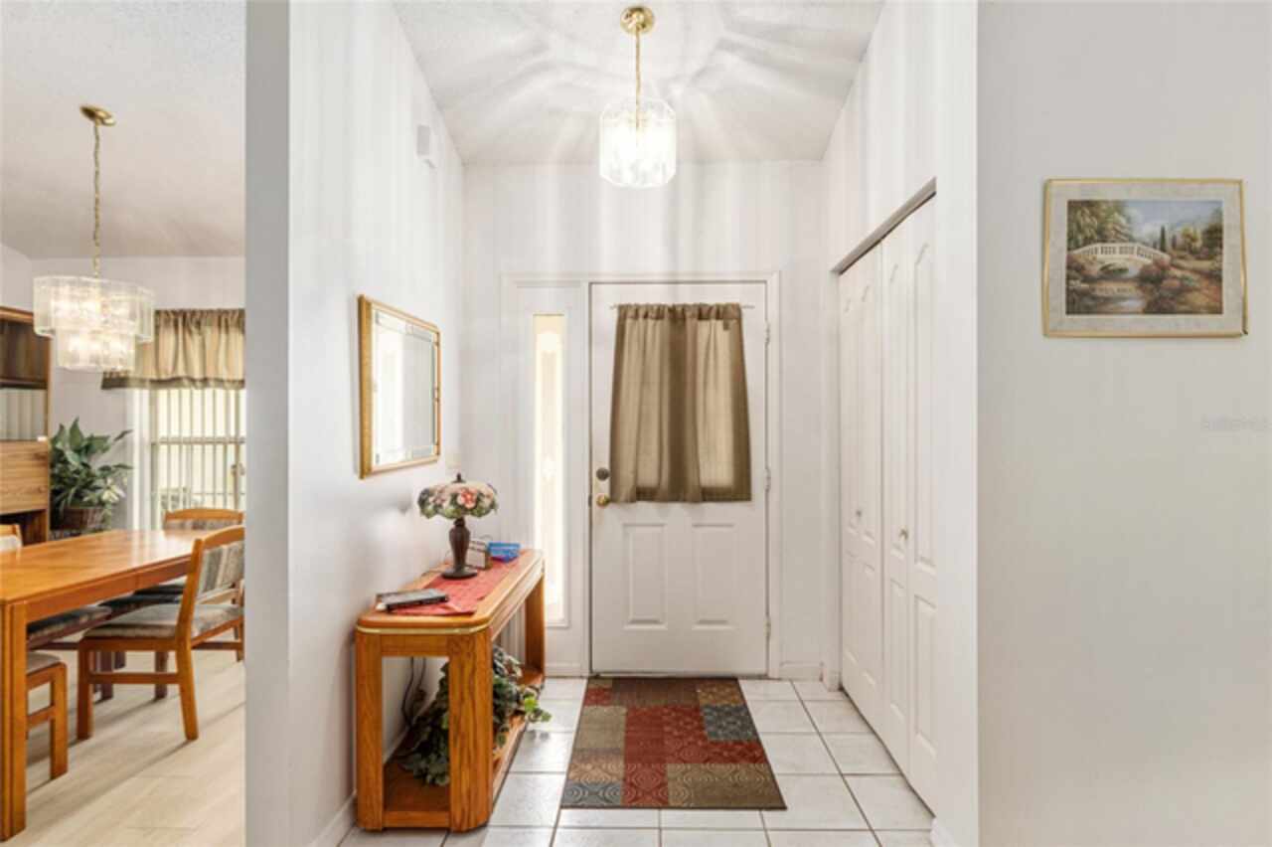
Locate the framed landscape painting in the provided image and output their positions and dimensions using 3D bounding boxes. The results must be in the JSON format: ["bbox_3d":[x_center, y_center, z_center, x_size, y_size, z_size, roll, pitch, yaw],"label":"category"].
[{"bbox_3d":[1.367,-0.444,1.716,0.521,0.427,0.025,0,0,1],"label":"framed landscape painting"}]

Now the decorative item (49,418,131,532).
[{"bbox_3d":[-3.474,0.324,4.029,0.480,0.700,0.430,0,0,1],"label":"decorative item"}]

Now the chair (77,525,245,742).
[{"bbox_3d":[-2.059,0.885,2.865,0.550,0.850,0.470,0,0,1],"label":"chair"}]

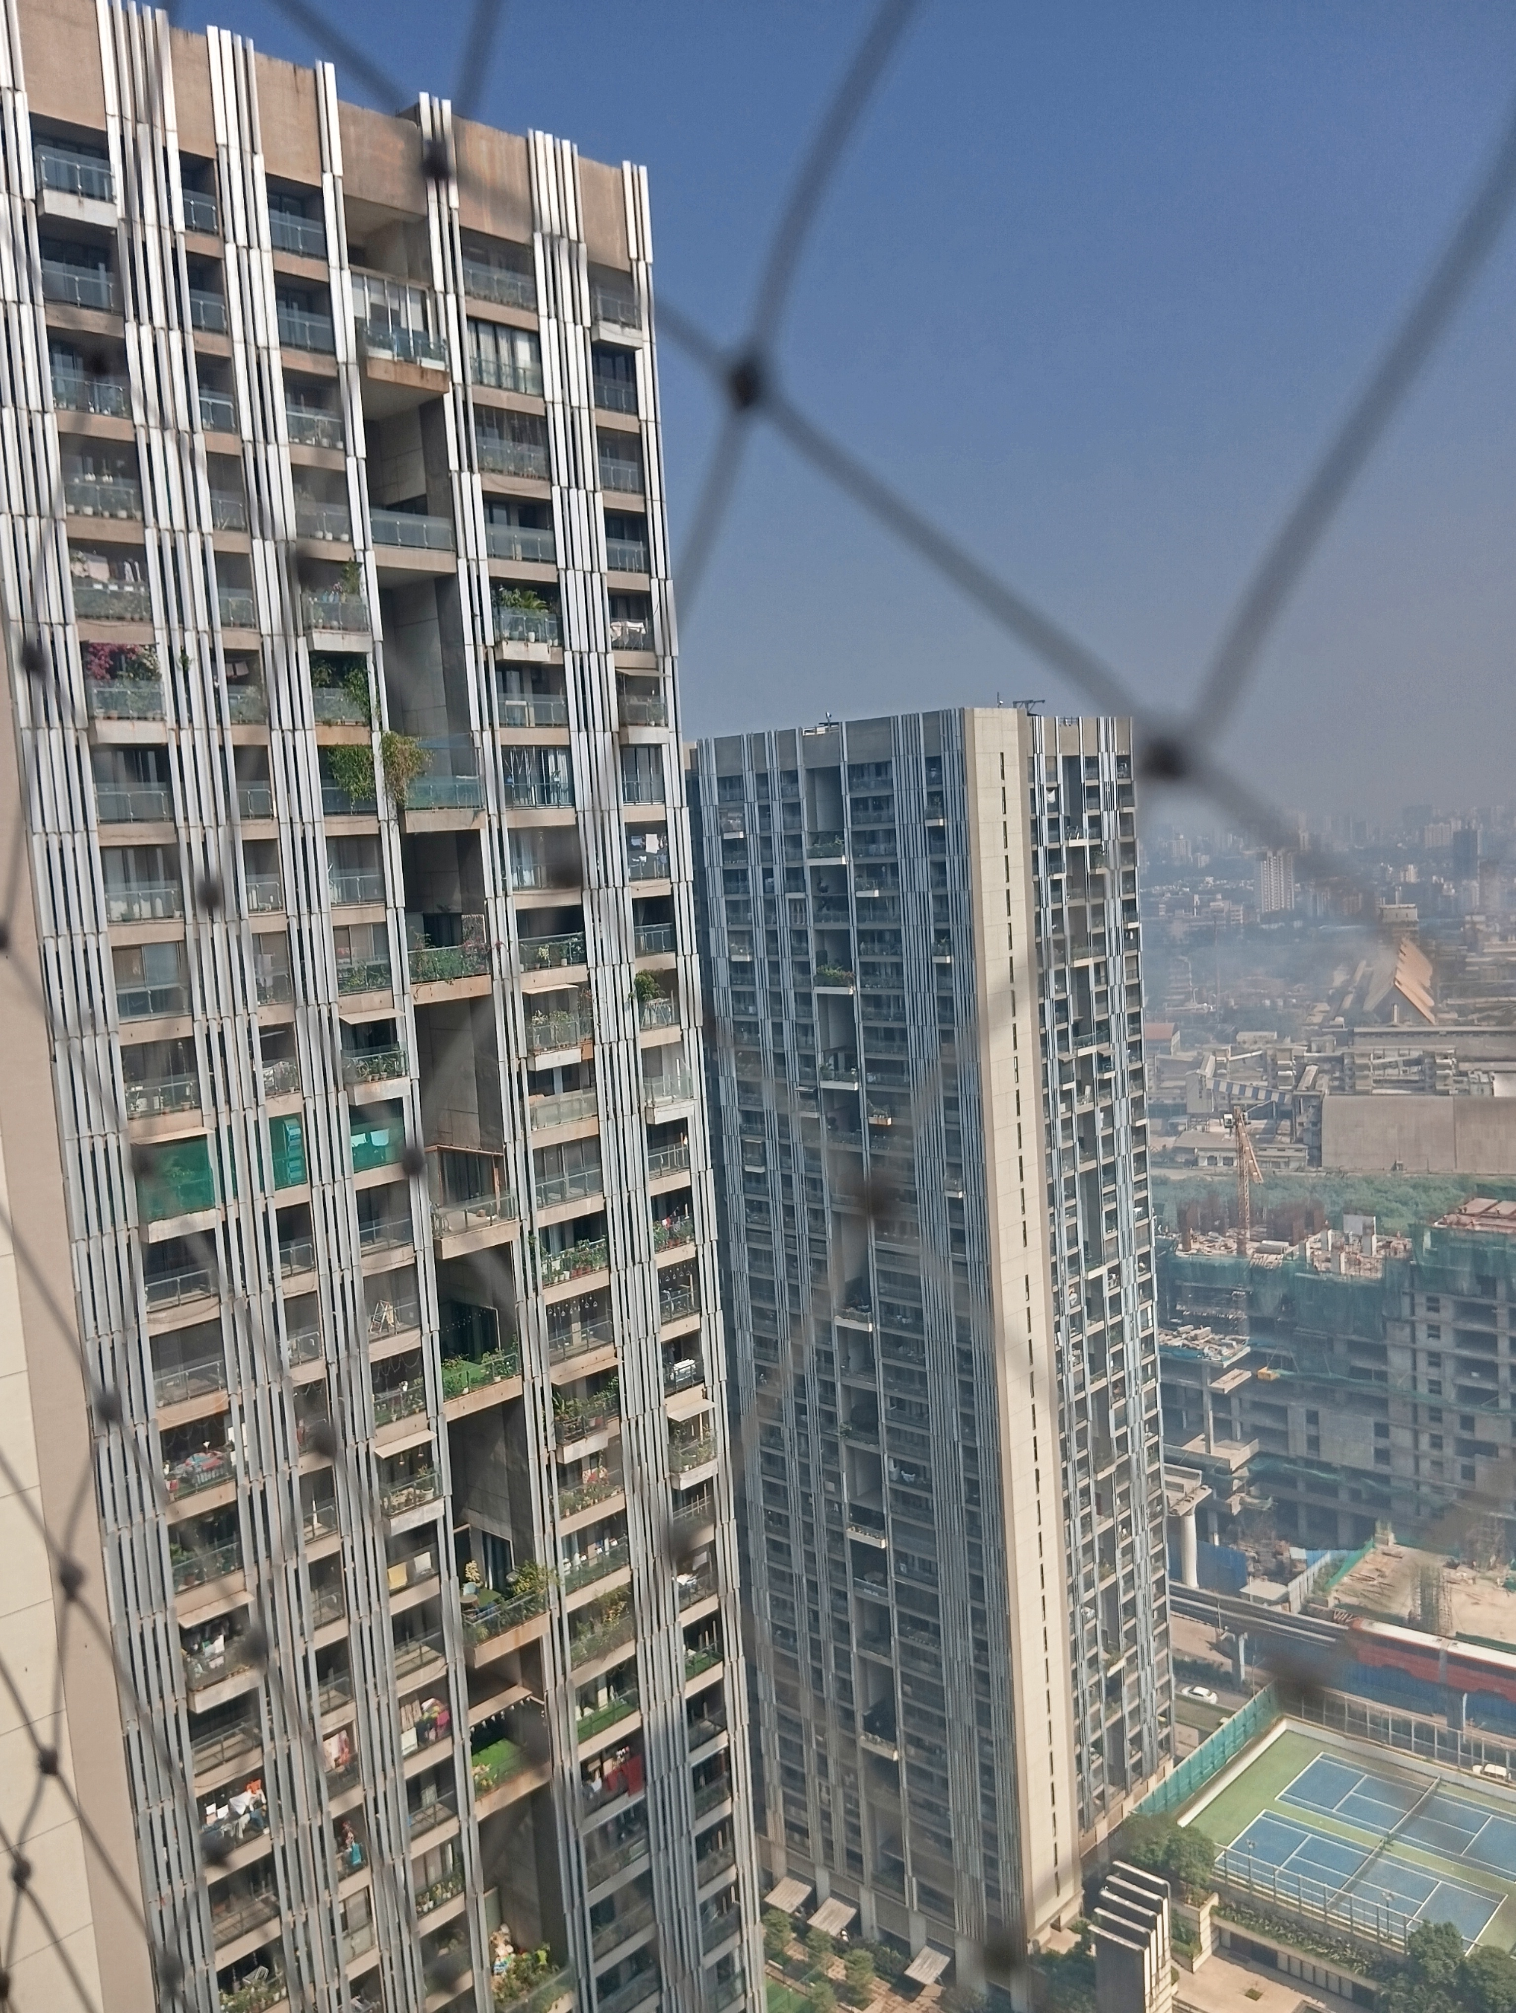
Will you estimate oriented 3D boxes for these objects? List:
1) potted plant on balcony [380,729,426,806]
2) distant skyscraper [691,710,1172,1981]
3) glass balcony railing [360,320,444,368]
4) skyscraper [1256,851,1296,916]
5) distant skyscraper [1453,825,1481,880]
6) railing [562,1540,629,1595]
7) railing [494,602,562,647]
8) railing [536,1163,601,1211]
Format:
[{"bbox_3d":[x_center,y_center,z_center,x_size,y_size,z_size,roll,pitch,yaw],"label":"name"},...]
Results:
[{"bbox_3d":[-12.132,-8.123,55.512,1.050,2.500,1.600,2,8,43],"label":"potted plant on balcony"},{"bbox_3d":[20.809,30.535,167.626,34.270,117.114,36.356,2,8,43],"label":"distant skyscraper"},{"bbox_3d":[-11.991,-22.253,55.284,0.460,1.140,3.350,2,8,43],"label":"glass balcony railing"},{"bbox_3d":[478.281,-105.501,1506.424,33.000,74.500,26.000,-2,6,18],"label":"skyscraper"},{"bbox_3d":[902.295,-189.800,2076.184,36.000,79.500,30.000,-1,6,24],"label":"distant skyscraper"},{"bbox_3d":[-6.238,21.651,63.156,0.150,1.160,3.270,2,8,43],"label":"railing"},{"bbox_3d":[-8.273,-13.835,59.503,0.550,1.160,3.080,2,8,43],"label":"railing"},{"bbox_3d":[-7.146,6.805,61.751,0.150,1.140,3.250,2,8,43],"label":"railing"}]

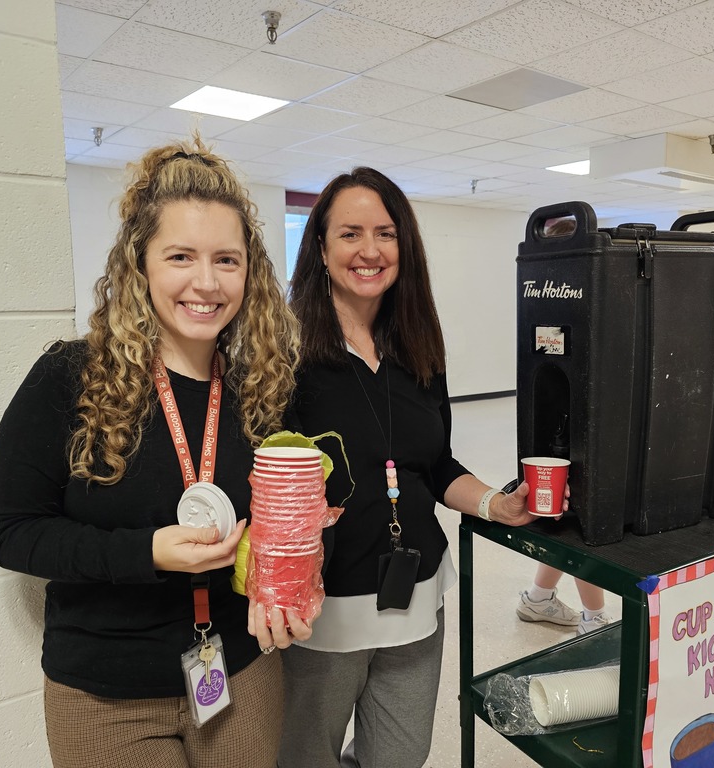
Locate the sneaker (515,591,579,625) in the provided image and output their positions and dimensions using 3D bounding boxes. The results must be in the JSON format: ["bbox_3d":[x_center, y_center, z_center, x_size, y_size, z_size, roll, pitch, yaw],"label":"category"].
[{"bbox_3d":[0.838,0.945,2.916,0.300,0.120,0.110,0,7,7],"label":"sneaker"}]

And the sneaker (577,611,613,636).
[{"bbox_3d":[1.002,0.983,2.611,0.110,0.120,0.300,-7,10,-42],"label":"sneaker"}]

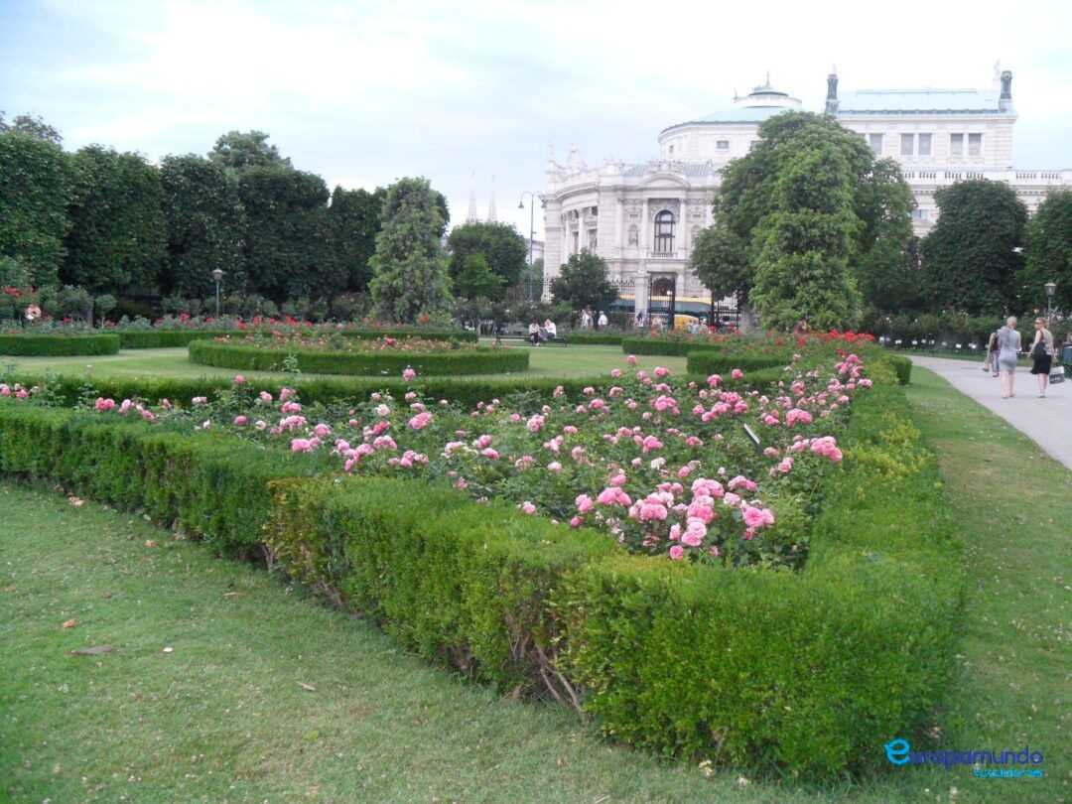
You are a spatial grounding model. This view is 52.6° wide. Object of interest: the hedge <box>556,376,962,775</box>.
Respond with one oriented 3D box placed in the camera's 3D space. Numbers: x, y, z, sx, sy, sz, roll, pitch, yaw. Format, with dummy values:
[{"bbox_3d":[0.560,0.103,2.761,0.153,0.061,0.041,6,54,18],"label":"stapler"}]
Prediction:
[{"bbox_3d":[3.000,0.432,10.835,1.370,0.600,14.850,3,5,17],"label":"hedge"}]

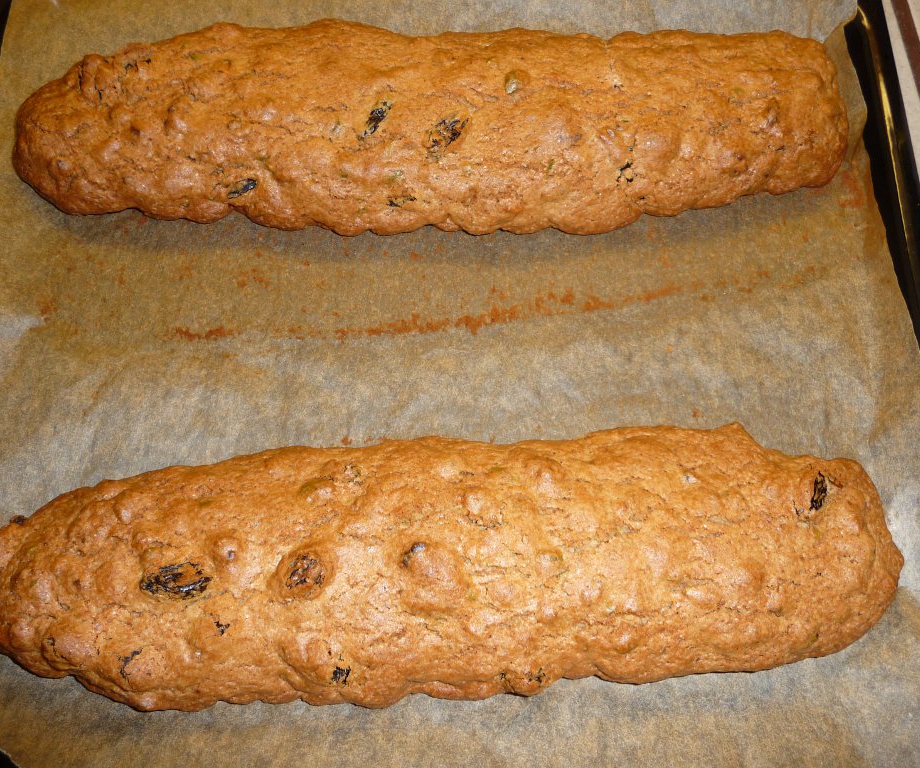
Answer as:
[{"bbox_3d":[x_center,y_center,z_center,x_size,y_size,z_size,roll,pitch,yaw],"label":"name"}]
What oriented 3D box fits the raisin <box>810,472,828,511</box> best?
[{"bbox_3d":[0.114,0.034,0.262,0.006,0.005,0.013,15,56,-6],"label":"raisin"}]

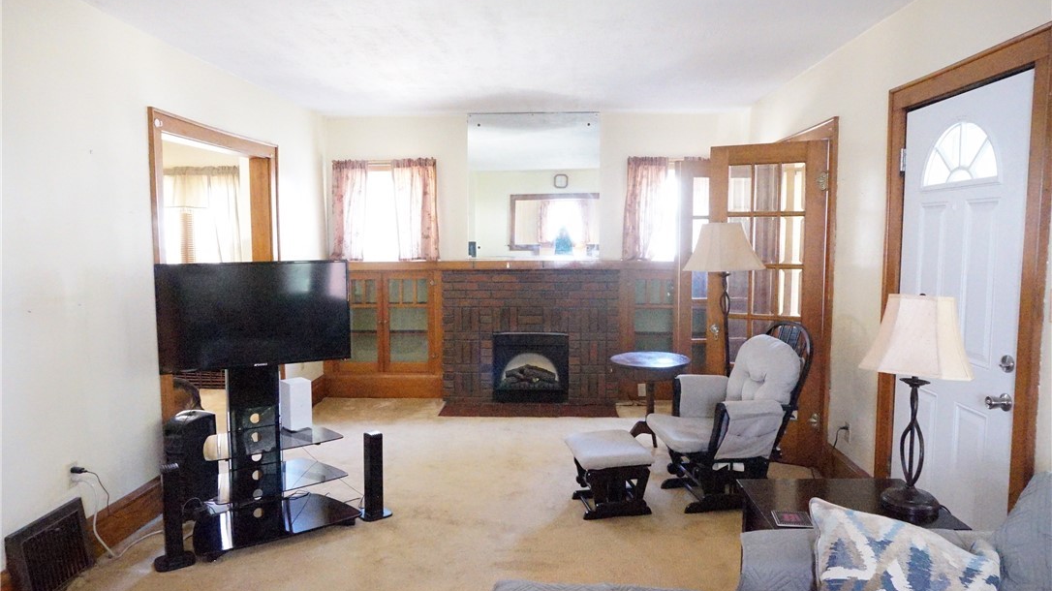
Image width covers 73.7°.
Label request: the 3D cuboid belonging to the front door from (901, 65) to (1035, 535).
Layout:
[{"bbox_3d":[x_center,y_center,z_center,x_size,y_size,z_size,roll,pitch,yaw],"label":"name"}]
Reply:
[{"bbox_3d":[1.800,0.178,2.943,0.050,2.030,0.885,0,5,2],"label":"front door"}]

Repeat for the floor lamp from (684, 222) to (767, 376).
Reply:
[{"bbox_3d":[1.220,0.322,4.292,0.480,1.517,0.480,0,5,3],"label":"floor lamp"}]

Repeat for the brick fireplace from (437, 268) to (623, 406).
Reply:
[{"bbox_3d":[0.055,0.341,6.196,1.513,1.156,0.340,0,5,2],"label":"brick fireplace"}]

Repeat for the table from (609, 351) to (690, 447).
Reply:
[{"bbox_3d":[0.876,0.734,4.950,0.540,0.580,0.540,0,5,3],"label":"table"}]

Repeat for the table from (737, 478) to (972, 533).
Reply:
[{"bbox_3d":[1.075,0.977,2.393,0.606,0.560,0.439,0,5,2],"label":"table"}]

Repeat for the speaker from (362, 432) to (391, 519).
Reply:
[{"bbox_3d":[-0.783,0.928,3.663,0.145,0.445,0.095,-4,6,-37],"label":"speaker"}]

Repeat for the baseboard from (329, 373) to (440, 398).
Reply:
[{"bbox_3d":[-1.262,0.808,6.257,1.020,0.225,0.040,0,5,3],"label":"baseboard"}]

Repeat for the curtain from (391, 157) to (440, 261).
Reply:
[{"bbox_3d":[-0.976,-0.768,6.232,0.409,0.917,0.070,0,5,2],"label":"curtain"}]

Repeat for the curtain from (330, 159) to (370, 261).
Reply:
[{"bbox_3d":[-1.584,-0.770,6.314,0.320,0.910,0.080,0,5,3],"label":"curtain"}]

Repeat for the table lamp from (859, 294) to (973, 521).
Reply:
[{"bbox_3d":[1.237,0.349,2.252,0.330,0.715,0.330,0,5,3],"label":"table lamp"}]

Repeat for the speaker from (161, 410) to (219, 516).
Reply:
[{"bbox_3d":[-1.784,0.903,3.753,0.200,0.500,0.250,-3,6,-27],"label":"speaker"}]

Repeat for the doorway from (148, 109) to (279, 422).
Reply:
[{"bbox_3d":[-1.953,0.025,4.501,0.170,2.137,1.661,0,5,3],"label":"doorway"}]

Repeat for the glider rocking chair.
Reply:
[{"bbox_3d":[1.123,0.636,3.799,0.750,0.990,0.660,-1,5,-9],"label":"glider rocking chair"}]

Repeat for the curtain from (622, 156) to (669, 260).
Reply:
[{"bbox_3d":[1.050,-0.764,6.148,0.407,0.892,0.070,0,5,2],"label":"curtain"}]

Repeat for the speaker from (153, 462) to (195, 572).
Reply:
[{"bbox_3d":[-1.585,0.979,3.152,0.150,0.455,0.100,-3,6,-30],"label":"speaker"}]

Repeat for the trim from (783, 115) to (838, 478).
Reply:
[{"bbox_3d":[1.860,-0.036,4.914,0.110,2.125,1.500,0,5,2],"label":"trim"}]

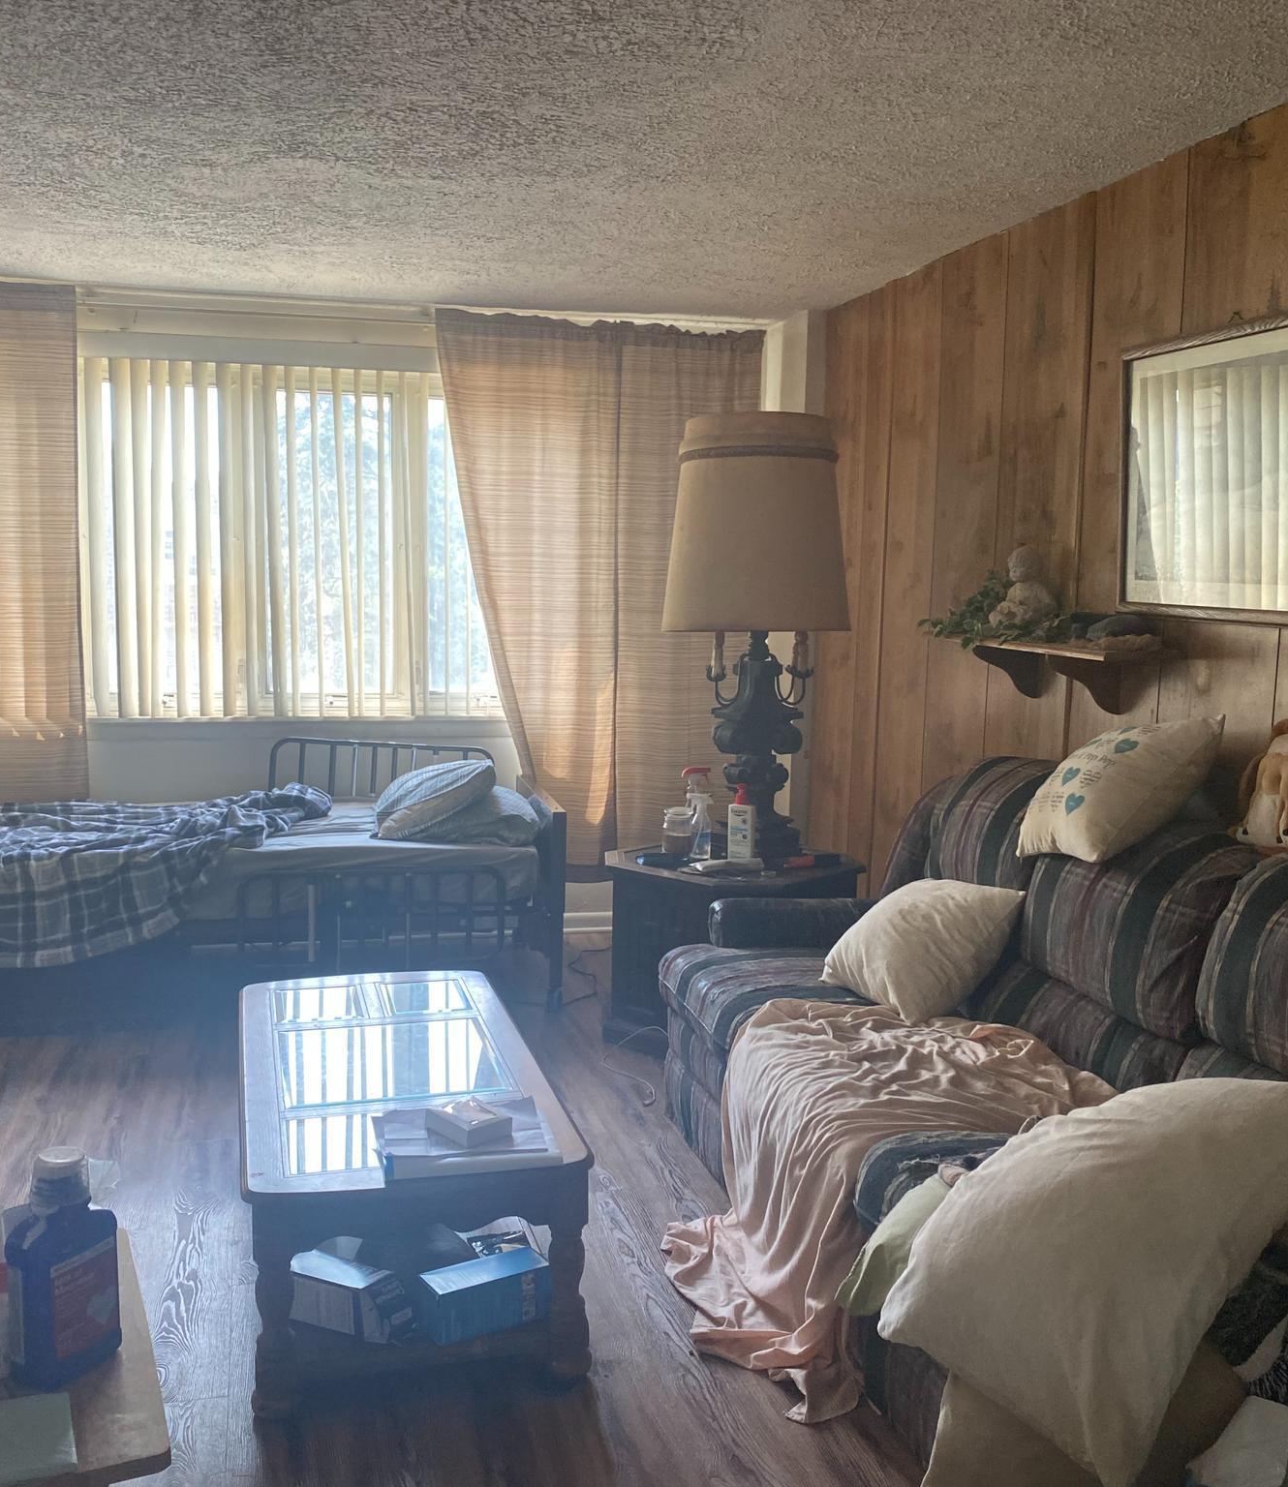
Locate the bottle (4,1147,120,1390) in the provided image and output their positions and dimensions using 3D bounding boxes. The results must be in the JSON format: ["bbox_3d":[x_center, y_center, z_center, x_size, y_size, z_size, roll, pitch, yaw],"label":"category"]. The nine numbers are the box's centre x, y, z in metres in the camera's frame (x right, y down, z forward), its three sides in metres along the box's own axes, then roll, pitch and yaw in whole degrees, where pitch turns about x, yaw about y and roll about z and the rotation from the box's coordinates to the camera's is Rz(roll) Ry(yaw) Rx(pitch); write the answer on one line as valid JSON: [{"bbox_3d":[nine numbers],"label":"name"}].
[{"bbox_3d":[-0.463,0.412,1.189,0.046,0.176,0.078,5,8,31],"label":"bottle"}]

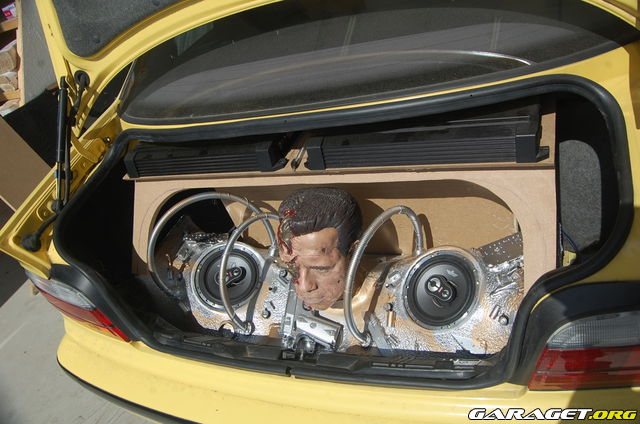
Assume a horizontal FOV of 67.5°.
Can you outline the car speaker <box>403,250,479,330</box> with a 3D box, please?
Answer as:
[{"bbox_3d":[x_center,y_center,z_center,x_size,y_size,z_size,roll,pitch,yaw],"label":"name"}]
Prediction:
[{"bbox_3d":[0.253,0.164,0.972,0.167,0.065,0.167,22,81,46],"label":"car speaker"}]

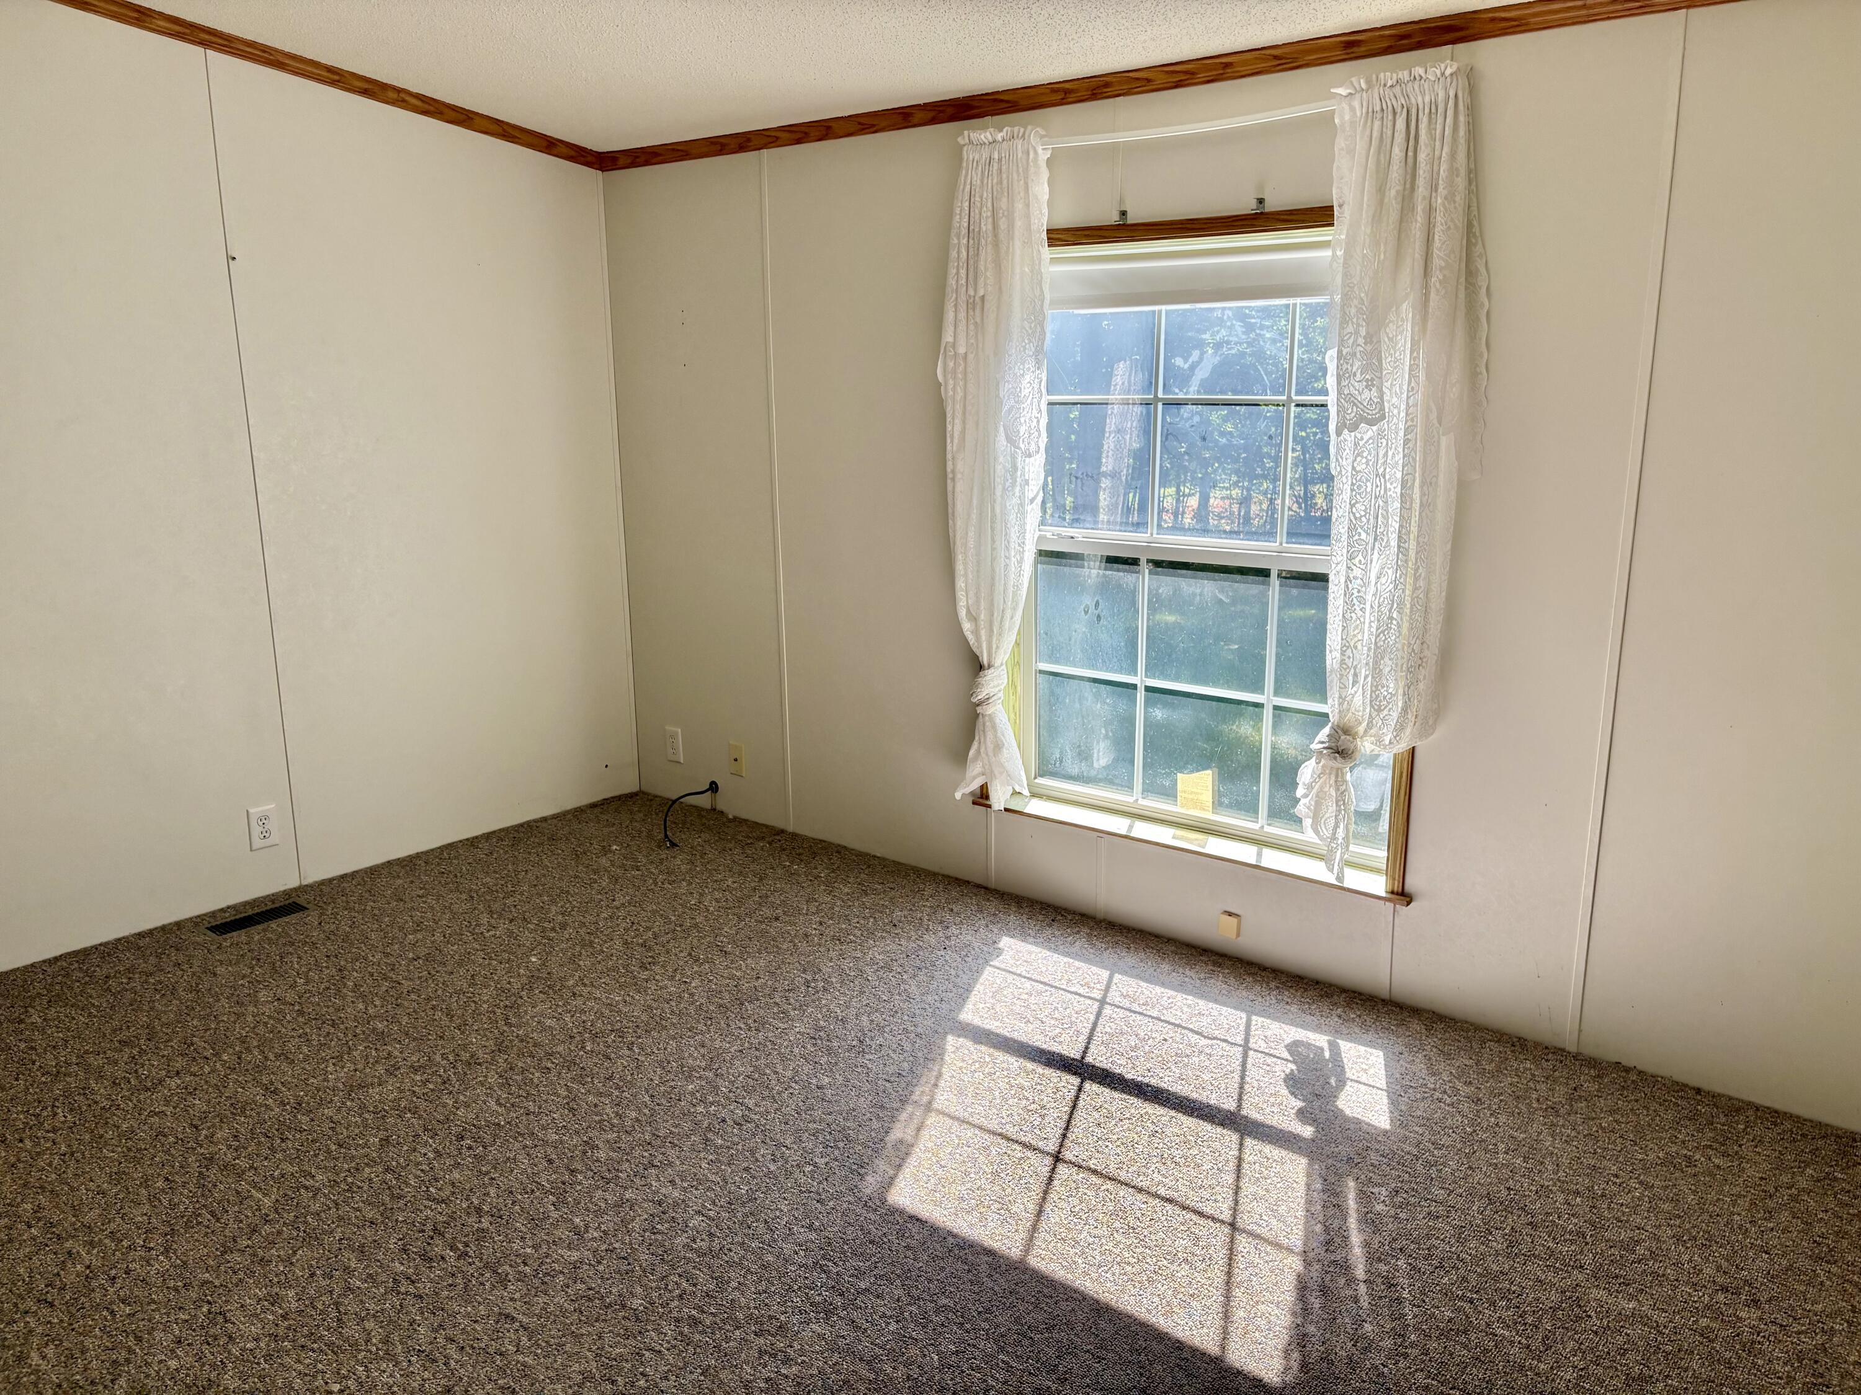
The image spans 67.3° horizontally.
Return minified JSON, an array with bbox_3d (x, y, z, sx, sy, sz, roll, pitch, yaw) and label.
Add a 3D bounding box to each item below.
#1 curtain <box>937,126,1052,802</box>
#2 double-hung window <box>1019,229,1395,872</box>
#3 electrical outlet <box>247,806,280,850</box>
[{"bbox_3d":[0.153,-0.563,3.733,0.350,1.780,0.125,10,16,38],"label":"curtain"},{"bbox_3d":[0.693,-0.378,3.536,1.130,1.490,0.090,10,16,38],"label":"double-hung window"},{"bbox_3d":[-1.895,0.372,3.976,0.009,0.119,0.077,10,16,38],"label":"electrical outlet"}]

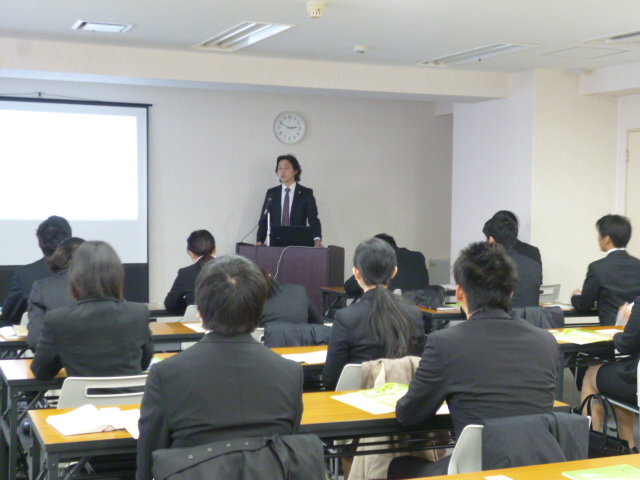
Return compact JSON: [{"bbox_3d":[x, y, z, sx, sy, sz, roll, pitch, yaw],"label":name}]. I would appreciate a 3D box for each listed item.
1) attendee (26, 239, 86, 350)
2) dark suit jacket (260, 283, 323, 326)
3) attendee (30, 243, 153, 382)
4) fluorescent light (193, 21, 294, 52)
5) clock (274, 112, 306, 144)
[{"bbox_3d":[-1.161,0.581,4.596,0.450,1.200,0.700,0,3,-14],"label":"attendee"},{"bbox_3d":[-0.219,0.459,4.962,0.460,0.510,0.420,0,3,-22],"label":"dark suit jacket"},{"bbox_3d":[-0.878,0.609,3.675,0.440,1.240,0.700,0,3,-20],"label":"attendee"},{"bbox_3d":[-0.556,-1.418,6.744,0.330,0.090,1.290,0,3,-22],"label":"fluorescent light"},{"bbox_3d":[-0.250,-0.942,8.301,0.275,0.275,0.045,0,3,-22],"label":"clock"}]

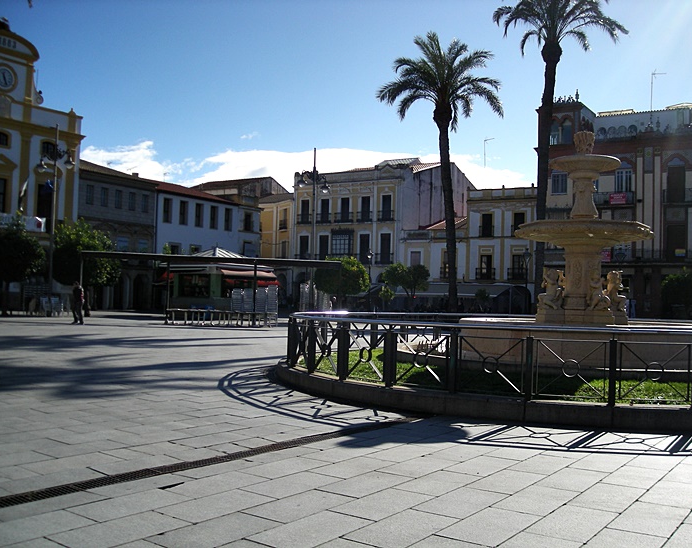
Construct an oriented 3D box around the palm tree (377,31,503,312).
[{"bbox_3d":[4.407,-4.431,34.800,5.900,14.000,5.900,1,-2,0],"label":"palm tree"}]

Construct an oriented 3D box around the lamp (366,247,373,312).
[{"bbox_3d":[1.231,0.642,39.500,0.470,4.100,0.470,1,-2,0],"label":"lamp"}]

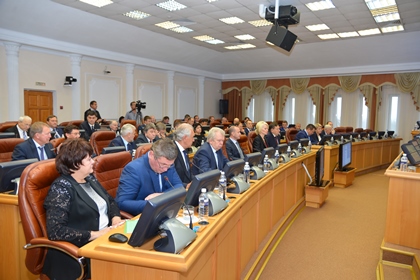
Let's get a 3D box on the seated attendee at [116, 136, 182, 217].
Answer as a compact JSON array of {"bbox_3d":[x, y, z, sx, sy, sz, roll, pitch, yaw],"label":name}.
[{"bbox_3d":[-0.365,0.608,2.454,0.800,1.260,0.560,4,5,23],"label":"seated attendee"}]

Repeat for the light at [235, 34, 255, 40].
[{"bbox_3d":[1.156,-3.462,10.541,0.600,0.080,0.600,5,6,35],"label":"light"}]

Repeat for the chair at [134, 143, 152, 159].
[{"bbox_3d":[-0.348,0.595,3.079,0.700,1.180,0.660,3,5,24],"label":"chair"}]

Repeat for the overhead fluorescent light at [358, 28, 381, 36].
[{"bbox_3d":[4.797,-3.262,9.429,0.600,0.080,0.600,5,6,35],"label":"overhead fluorescent light"}]

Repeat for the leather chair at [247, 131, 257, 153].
[{"bbox_3d":[0.990,0.418,5.455,0.700,1.180,0.640,4,6,26],"label":"leather chair"}]

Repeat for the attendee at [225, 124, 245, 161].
[{"bbox_3d":[0.486,0.460,4.477,0.750,1.260,0.500,4,5,26],"label":"attendee"}]

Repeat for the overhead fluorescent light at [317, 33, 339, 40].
[{"bbox_3d":[3.810,-3.339,10.112,0.600,0.080,0.600,5,6,35],"label":"overhead fluorescent light"}]

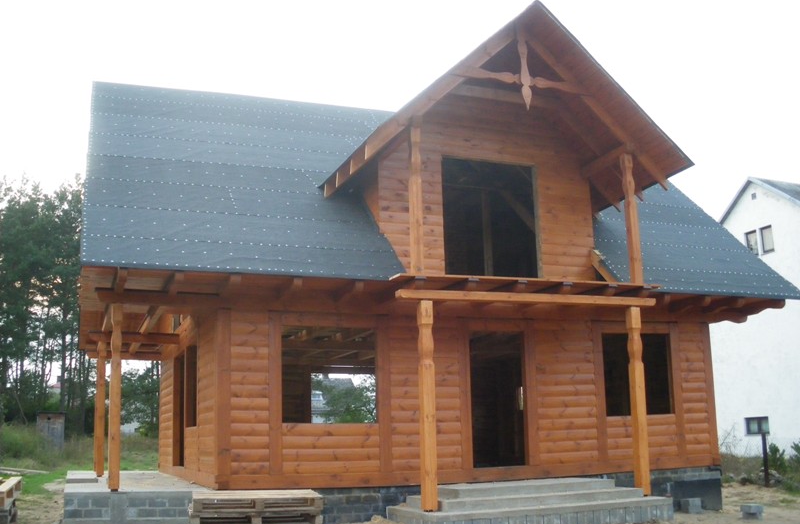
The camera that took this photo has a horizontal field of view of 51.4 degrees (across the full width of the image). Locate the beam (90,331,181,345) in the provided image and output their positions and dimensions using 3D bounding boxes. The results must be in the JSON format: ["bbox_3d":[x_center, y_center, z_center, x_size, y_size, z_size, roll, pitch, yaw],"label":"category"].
[{"bbox_3d":[-5.261,1.506,16.534,1.770,0.180,0.156,3,-13,-21],"label":"beam"}]

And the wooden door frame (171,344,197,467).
[{"bbox_3d":[-4.098,2.766,15.713,0.180,2.200,3.150,3,-13,-21],"label":"wooden door frame"}]

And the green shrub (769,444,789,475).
[{"bbox_3d":[9.781,5.130,21.500,0.520,0.850,0.520,3,-13,-21],"label":"green shrub"}]

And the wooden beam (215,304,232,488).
[{"bbox_3d":[-2.491,1.906,11.724,0.190,2.530,0.180,3,-13,-21],"label":"wooden beam"}]

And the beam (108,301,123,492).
[{"bbox_3d":[-3.881,1.855,11.350,0.150,2.550,0.150,3,-13,-21],"label":"beam"}]

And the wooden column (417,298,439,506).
[{"bbox_3d":[0.395,2.056,12.115,0.190,3.066,0.185,3,-13,-21],"label":"wooden column"}]

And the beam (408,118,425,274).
[{"bbox_3d":[0.244,-1.016,12.718,0.166,2.467,0.156,3,-13,-21],"label":"beam"}]

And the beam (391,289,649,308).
[{"bbox_3d":[2.101,0.591,13.114,4.650,0.141,0.156,3,-13,-21],"label":"beam"}]

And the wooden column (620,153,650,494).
[{"bbox_3d":[3.910,0.911,13.794,0.205,5.720,0.195,3,-13,-21],"label":"wooden column"}]

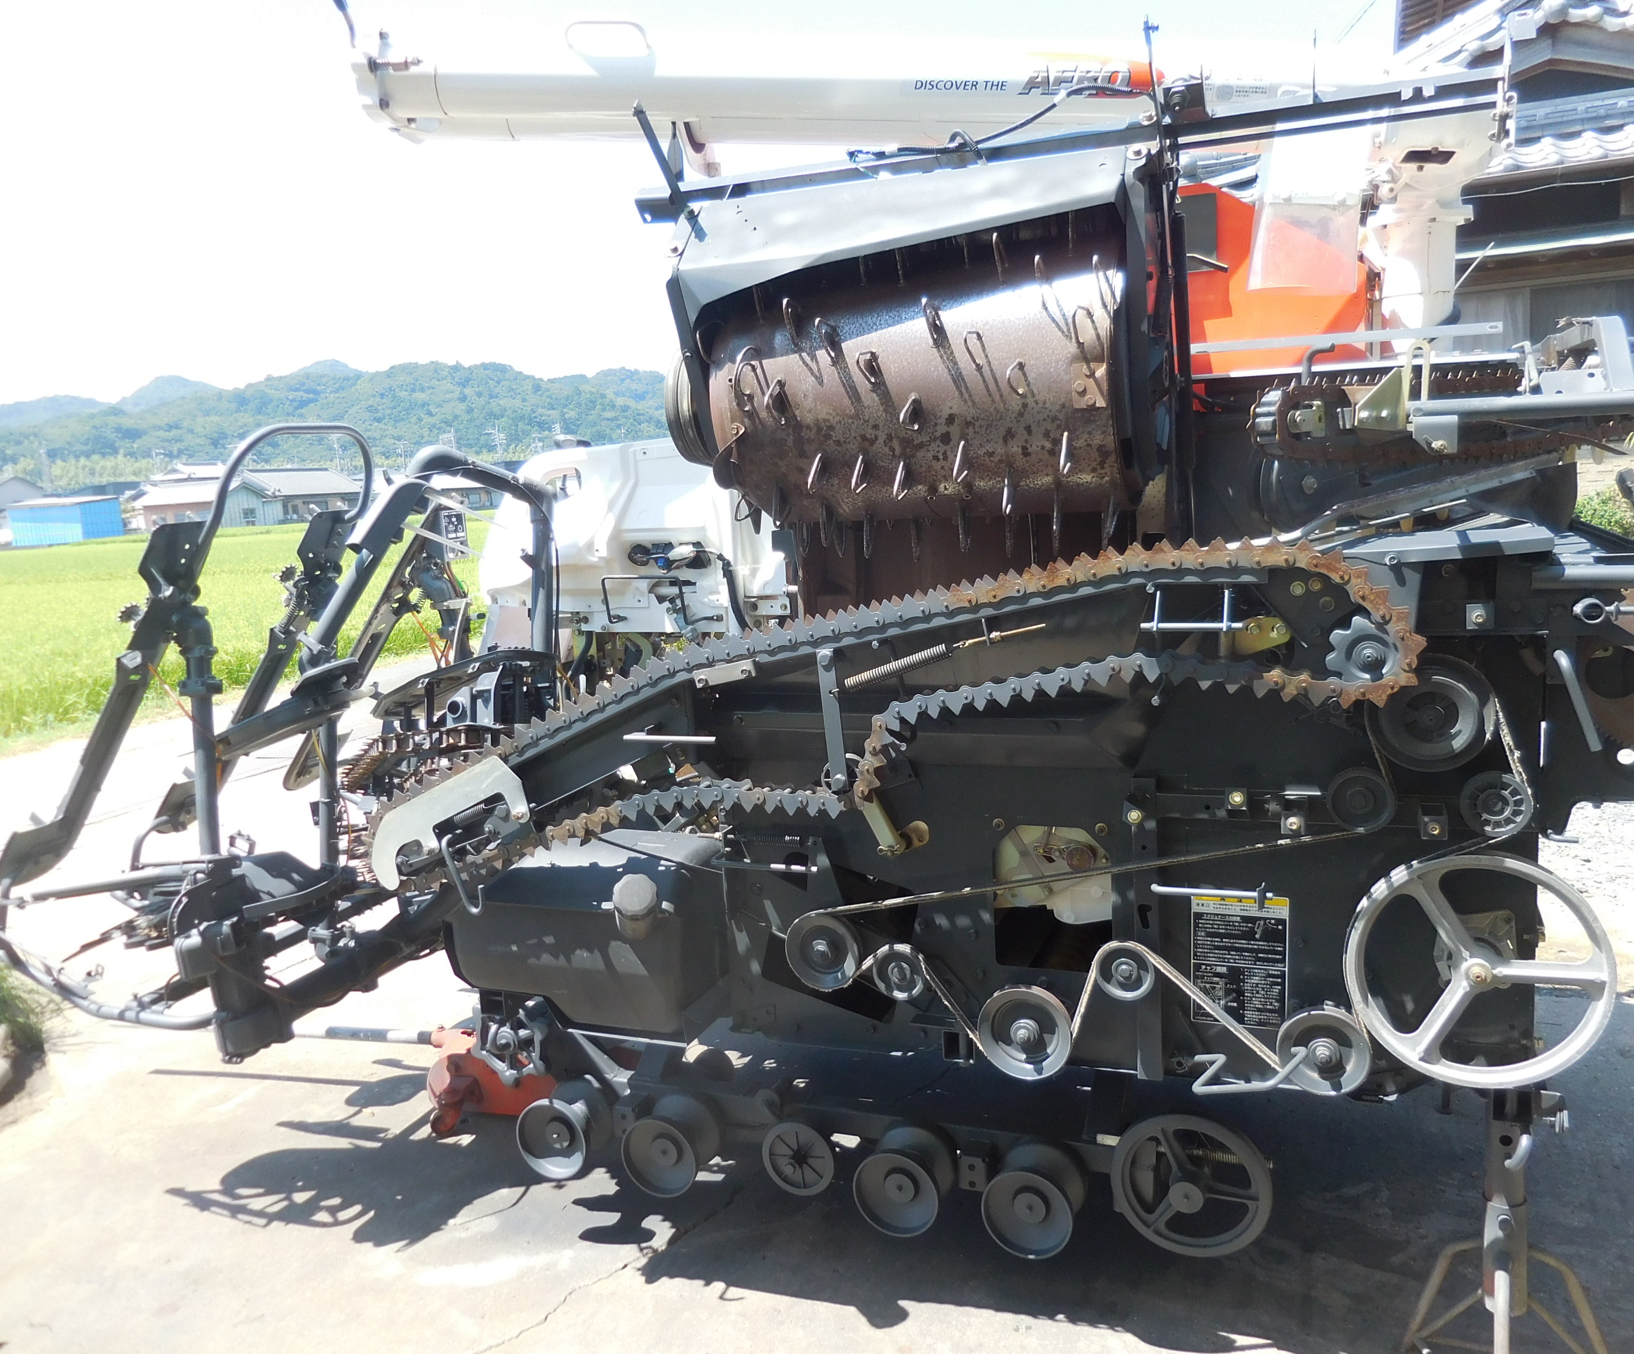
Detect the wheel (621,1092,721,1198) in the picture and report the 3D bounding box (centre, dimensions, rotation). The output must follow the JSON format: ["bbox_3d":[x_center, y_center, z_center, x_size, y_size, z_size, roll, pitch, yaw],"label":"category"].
[{"bbox_3d":[-0.302,0.981,2.732,0.169,0.169,0.122,0,8,21],"label":"wheel"}]

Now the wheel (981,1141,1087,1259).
[{"bbox_3d":[0.408,0.983,2.455,0.169,0.169,0.122,0,8,21],"label":"wheel"}]

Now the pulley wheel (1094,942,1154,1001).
[{"bbox_3d":[0.493,0.475,2.092,0.087,0.087,0.035,0,8,21],"label":"pulley wheel"}]

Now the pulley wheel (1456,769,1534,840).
[{"bbox_3d":[0.968,0.181,1.862,0.092,0.092,0.035,0,8,21],"label":"pulley wheel"}]

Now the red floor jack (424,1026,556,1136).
[{"bbox_3d":[-0.593,0.951,3.144,0.620,0.240,0.280,-1,9,15],"label":"red floor jack"}]

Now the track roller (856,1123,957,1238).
[{"bbox_3d":[0.172,0.983,2.547,0.169,0.169,0.122,0,8,21],"label":"track roller"}]

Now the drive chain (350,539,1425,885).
[{"bbox_3d":[-0.028,0.098,2.190,1.885,0.610,0.050,0,8,21],"label":"drive chain"}]

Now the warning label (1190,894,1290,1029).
[{"bbox_3d":[0.682,0.461,2.108,0.147,0.216,0.004,0,8,21],"label":"warning label"}]

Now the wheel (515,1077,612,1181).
[{"bbox_3d":[-0.542,0.974,2.823,0.174,0.174,0.118,0,8,21],"label":"wheel"}]

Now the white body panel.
[{"bbox_3d":[-0.448,-0.332,3.303,0.840,0.540,0.320,0,8,21],"label":"white body panel"}]

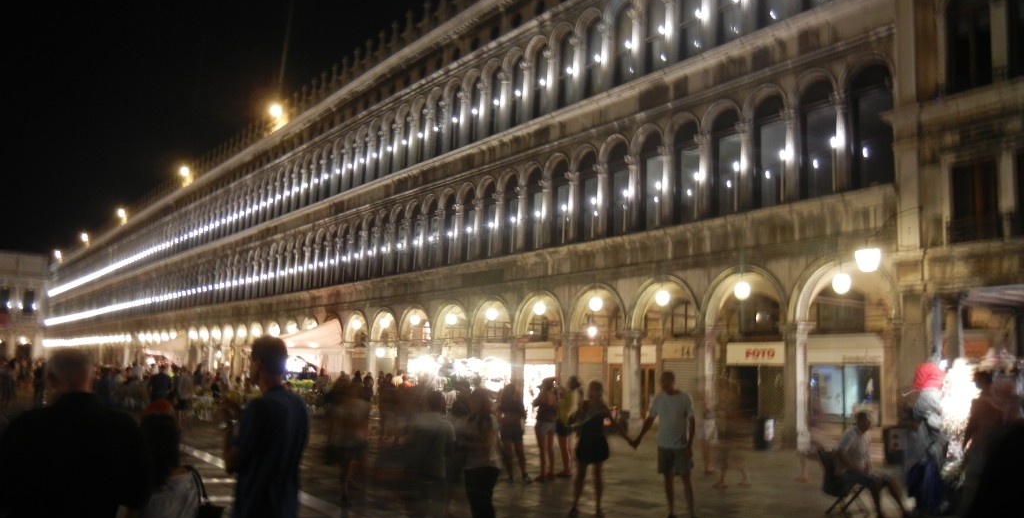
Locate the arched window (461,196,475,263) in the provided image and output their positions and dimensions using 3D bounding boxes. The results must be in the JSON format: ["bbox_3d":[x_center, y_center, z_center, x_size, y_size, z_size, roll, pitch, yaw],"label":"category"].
[{"bbox_3d":[-1.749,-1.333,36.688,0.323,3.010,1.071,8,-10,-34],"label":"arched window"}]

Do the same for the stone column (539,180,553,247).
[{"bbox_3d":[1.198,-1.612,31.691,0.383,2.627,0.383,2,-8,0],"label":"stone column"}]

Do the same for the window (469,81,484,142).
[{"bbox_3d":[-1.478,-6.028,36.578,0.250,2.720,1.060,7,-10,-34],"label":"window"}]

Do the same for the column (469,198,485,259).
[{"bbox_3d":[-1.397,-1.172,35.489,0.383,2.627,0.383,7,-10,-34],"label":"column"}]

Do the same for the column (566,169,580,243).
[{"bbox_3d":[2.091,-1.754,30.382,0.383,2.607,0.383,2,-8,0],"label":"column"}]

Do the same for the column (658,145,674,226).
[{"bbox_3d":[4.612,-2.165,26.420,0.400,2.470,0.390,7,-10,-34],"label":"column"}]

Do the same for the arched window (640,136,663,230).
[{"bbox_3d":[4.370,-2.416,27.845,0.323,3.030,1.071,8,-10,-34],"label":"arched window"}]

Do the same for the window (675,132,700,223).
[{"bbox_3d":[5.200,-2.437,26.019,0.300,2.800,1.120,8,-10,-34],"label":"window"}]

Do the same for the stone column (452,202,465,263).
[{"bbox_3d":[-2.292,-1.052,37.217,0.394,2.626,0.394,8,-10,-34],"label":"stone column"}]

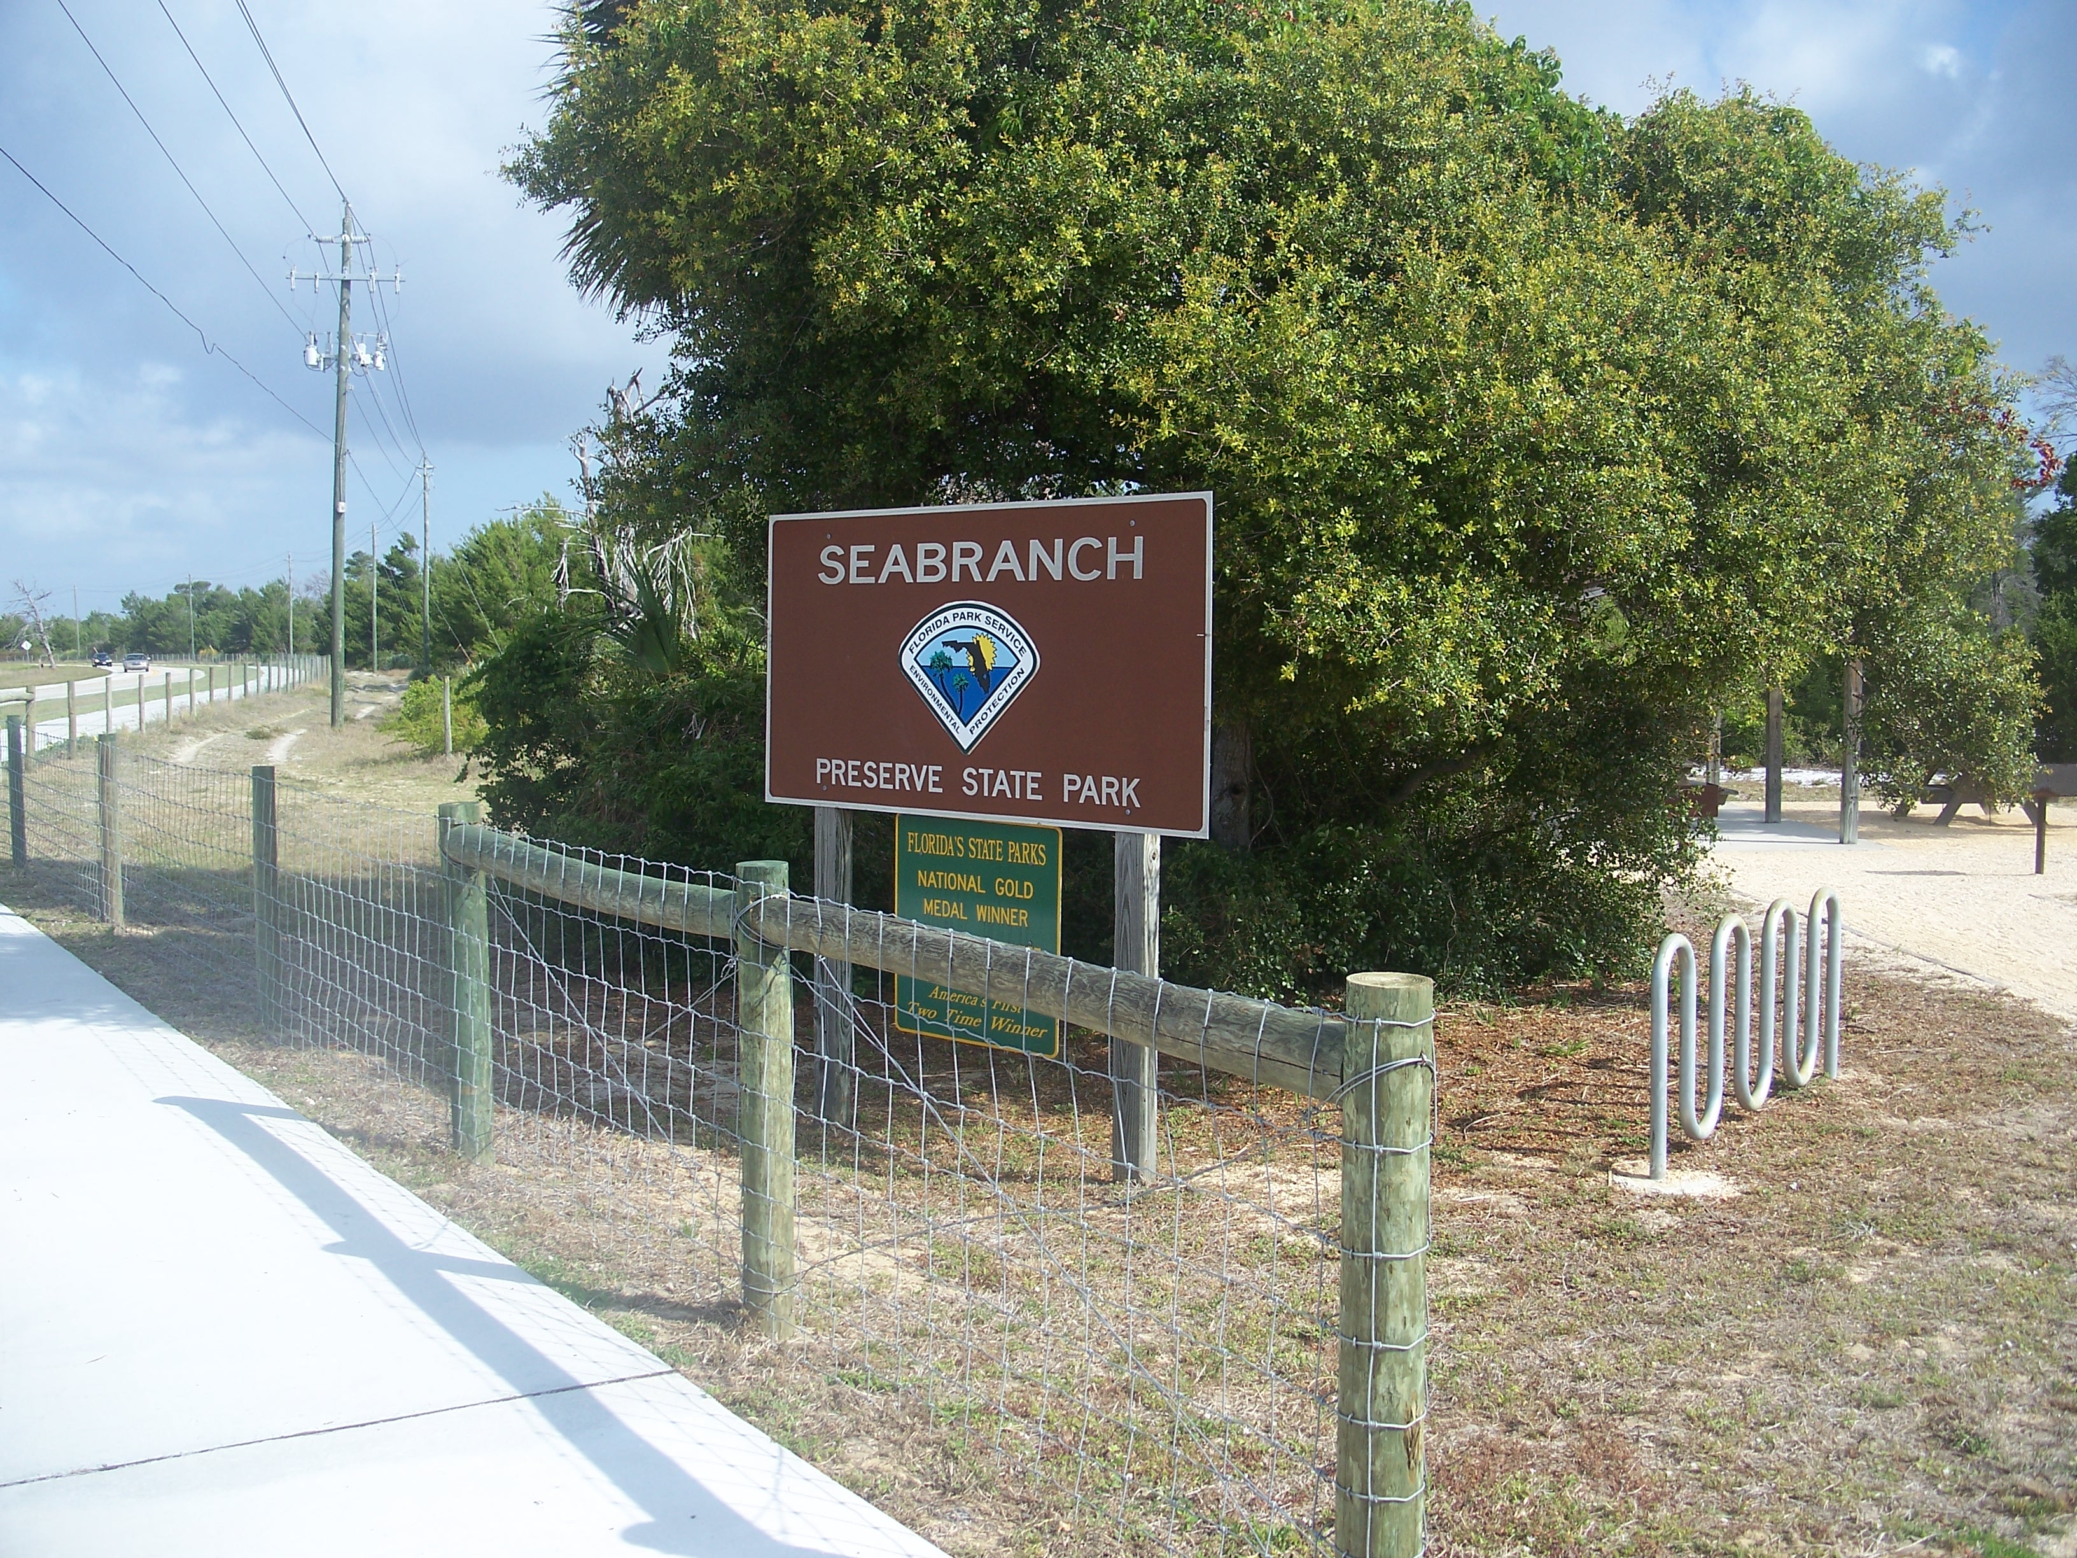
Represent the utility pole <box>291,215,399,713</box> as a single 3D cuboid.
[{"bbox_3d":[-15.370,-6.964,48.986,2.450,11.500,0.800,1,3,-9],"label":"utility pole"}]

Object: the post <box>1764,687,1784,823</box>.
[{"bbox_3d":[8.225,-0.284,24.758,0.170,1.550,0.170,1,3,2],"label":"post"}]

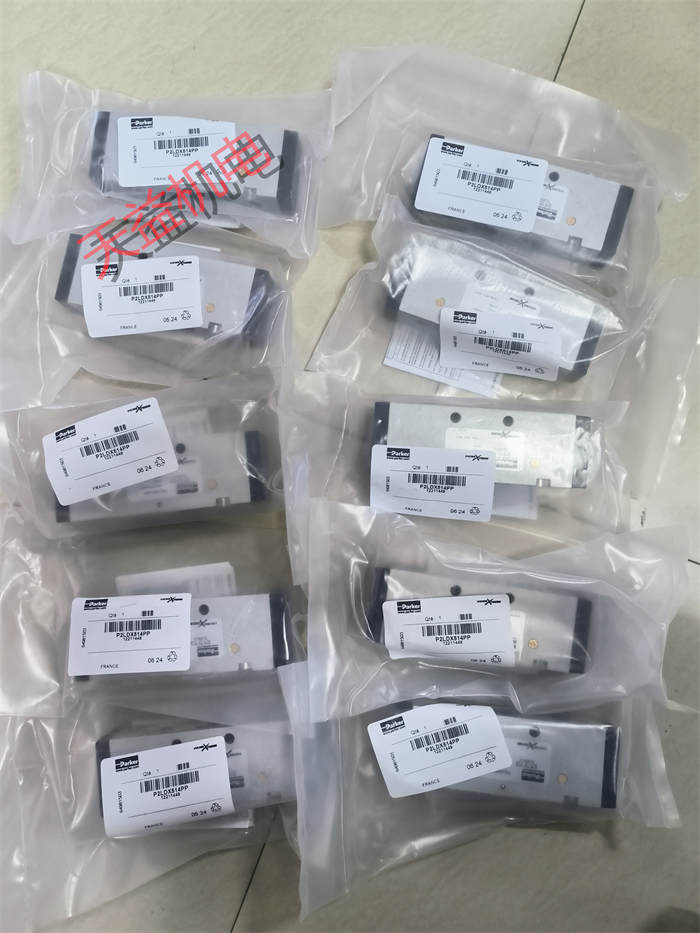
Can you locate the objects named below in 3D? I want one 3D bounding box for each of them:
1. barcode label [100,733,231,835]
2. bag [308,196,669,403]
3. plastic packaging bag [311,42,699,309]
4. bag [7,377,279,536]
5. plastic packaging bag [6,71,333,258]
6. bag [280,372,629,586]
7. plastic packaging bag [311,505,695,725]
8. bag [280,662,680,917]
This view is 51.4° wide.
[{"bbox_3d":[-0.122,0.214,0.489,0.083,0.004,0.050,-12,85,2],"label":"barcode label"},{"bbox_3d":[0.102,-0.114,0.517,0.232,0.043,0.129,11,87,4],"label":"bag"},{"bbox_3d":[0.110,-0.220,0.524,0.262,0.043,0.153,11,87,4],"label":"plastic packaging bag"},{"bbox_3d":[-0.153,-0.007,0.523,0.196,0.042,0.101,-5,86,2],"label":"bag"},{"bbox_3d":[-0.135,-0.227,0.537,0.239,0.046,0.143,6,84,2],"label":"plastic packaging bag"},{"bbox_3d":[0.071,0.013,0.511,0.237,0.042,0.142,2,86,3],"label":"bag"},{"bbox_3d":[0.099,0.107,0.501,0.257,0.045,0.145,3,86,3],"label":"plastic packaging bag"},{"bbox_3d":[0.089,0.217,0.495,0.254,0.043,0.161,-4,86,3],"label":"bag"}]

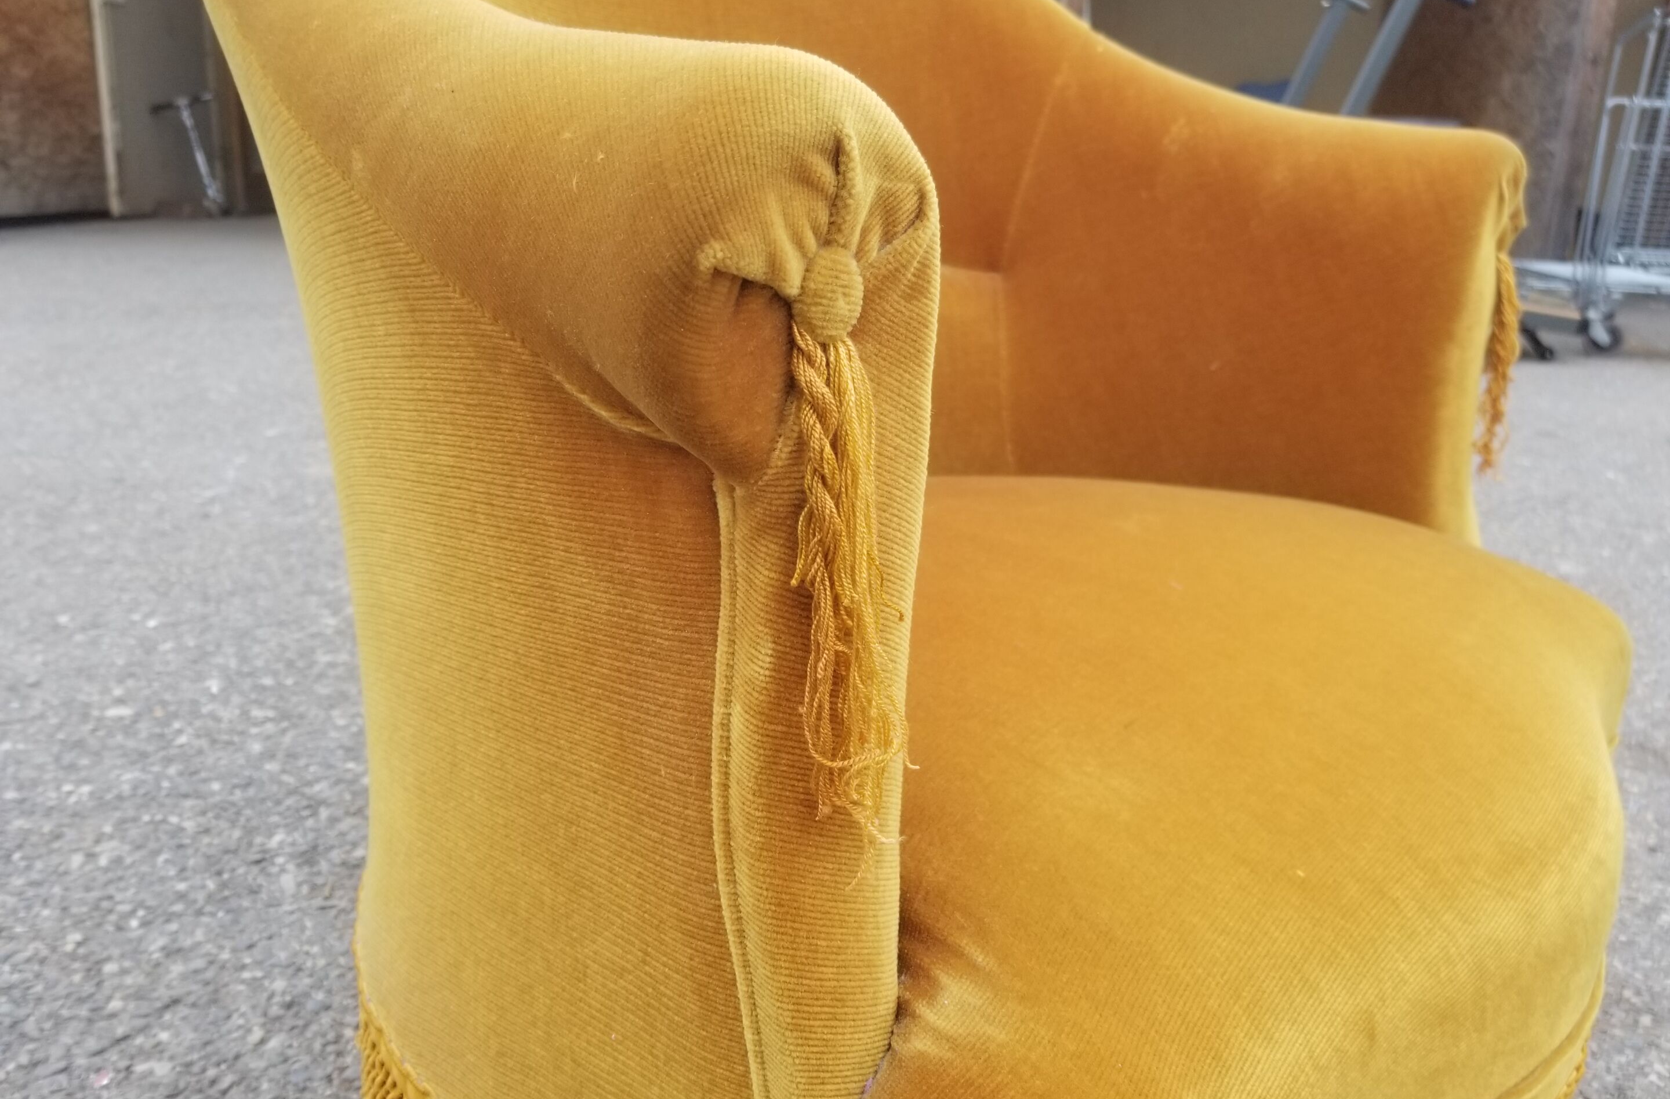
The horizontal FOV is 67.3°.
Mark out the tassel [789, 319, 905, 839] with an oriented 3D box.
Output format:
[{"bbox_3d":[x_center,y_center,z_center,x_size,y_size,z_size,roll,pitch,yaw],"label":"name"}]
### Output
[{"bbox_3d":[0.004,0.007,0.328,0.019,0.135,0.027,11,20,41],"label":"tassel"}]

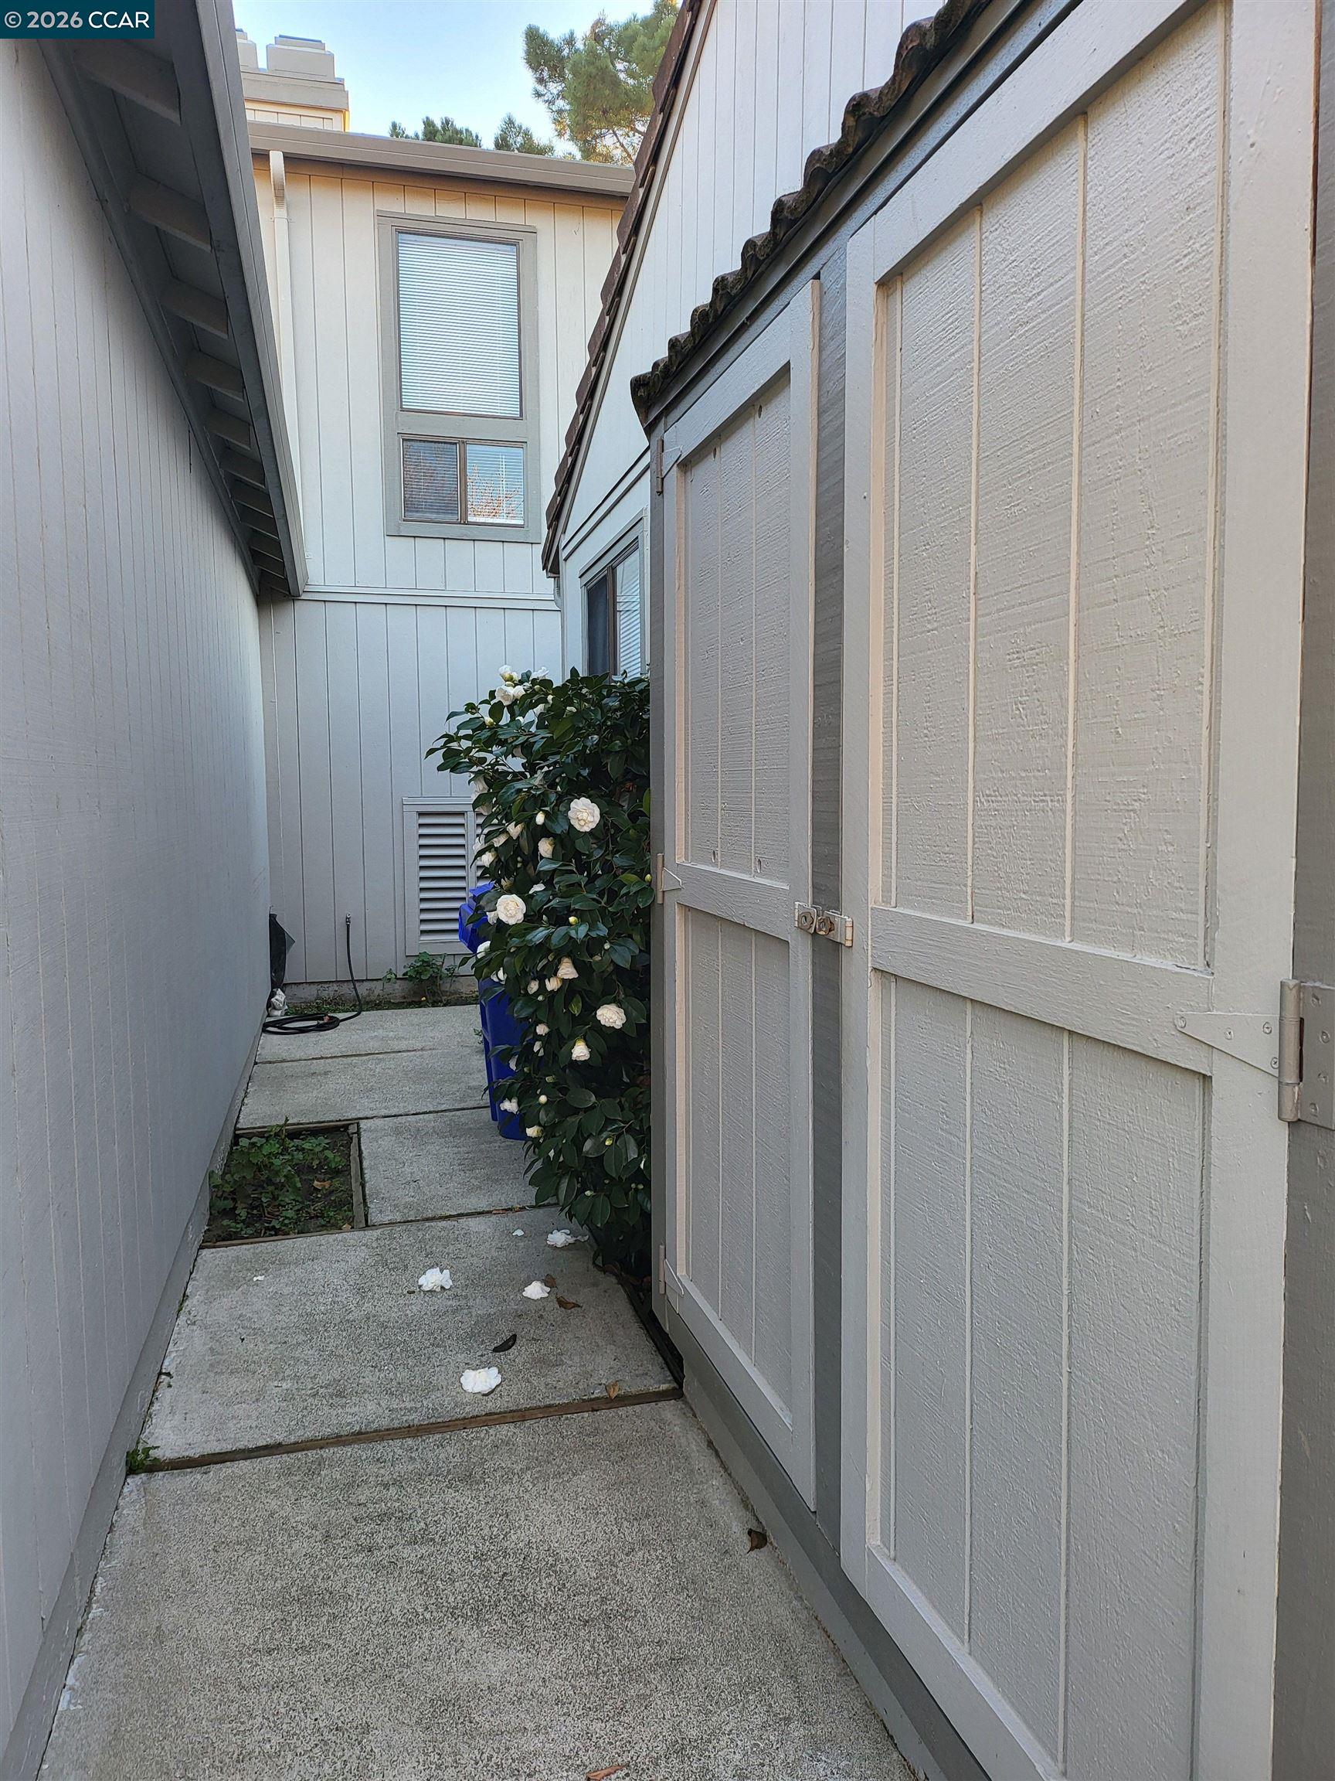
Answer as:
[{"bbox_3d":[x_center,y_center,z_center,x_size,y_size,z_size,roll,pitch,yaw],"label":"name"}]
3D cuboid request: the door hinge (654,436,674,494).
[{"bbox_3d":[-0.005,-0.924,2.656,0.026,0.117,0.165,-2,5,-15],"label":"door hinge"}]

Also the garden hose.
[{"bbox_3d":[-2.240,0.509,7.771,0.585,0.570,1.190,-2,5,-15],"label":"garden hose"}]

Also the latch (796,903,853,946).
[{"bbox_3d":[0.230,0.048,1.856,0.030,0.041,0.185,-2,5,-15],"label":"latch"}]

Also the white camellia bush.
[{"bbox_3d":[-0.156,0.231,3.664,0.980,1.750,1.200,-2,5,-15],"label":"white camellia bush"}]

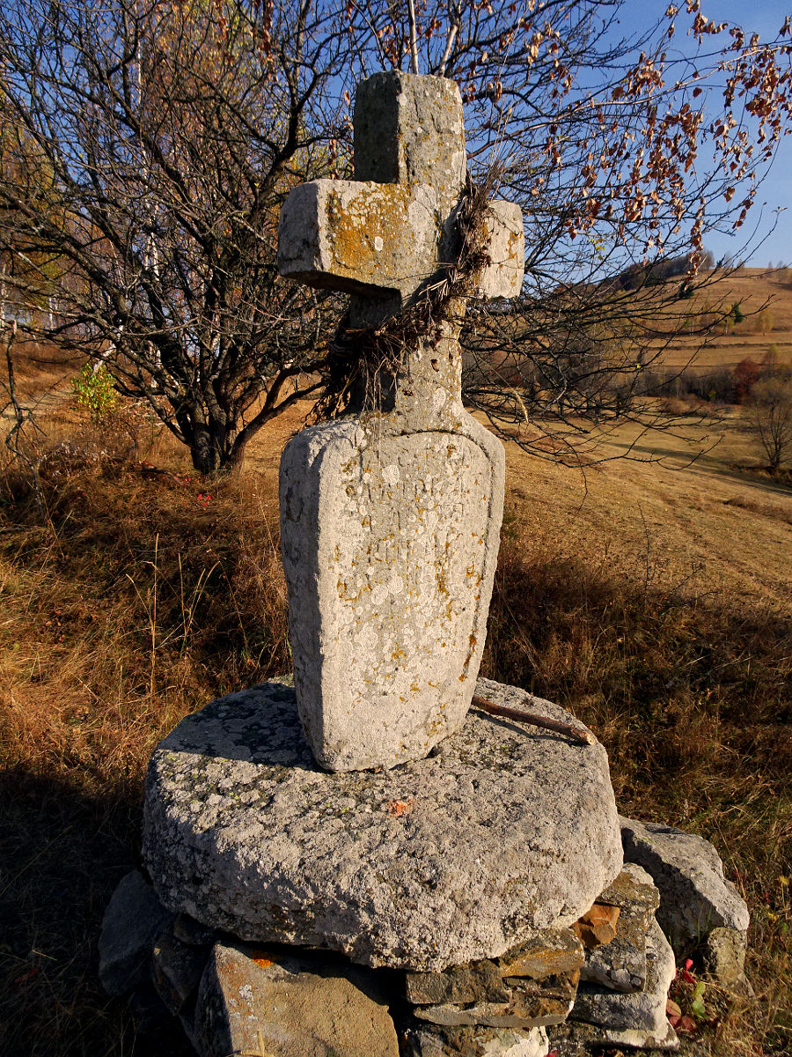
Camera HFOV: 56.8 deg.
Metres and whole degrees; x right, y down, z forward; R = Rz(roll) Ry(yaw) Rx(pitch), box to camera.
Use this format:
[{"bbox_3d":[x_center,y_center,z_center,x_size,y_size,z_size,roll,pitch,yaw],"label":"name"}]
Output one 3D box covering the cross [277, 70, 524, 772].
[{"bbox_3d":[0.014,-0.204,1.700,0.490,1.470,0.219,-4,10,-28],"label":"cross"}]

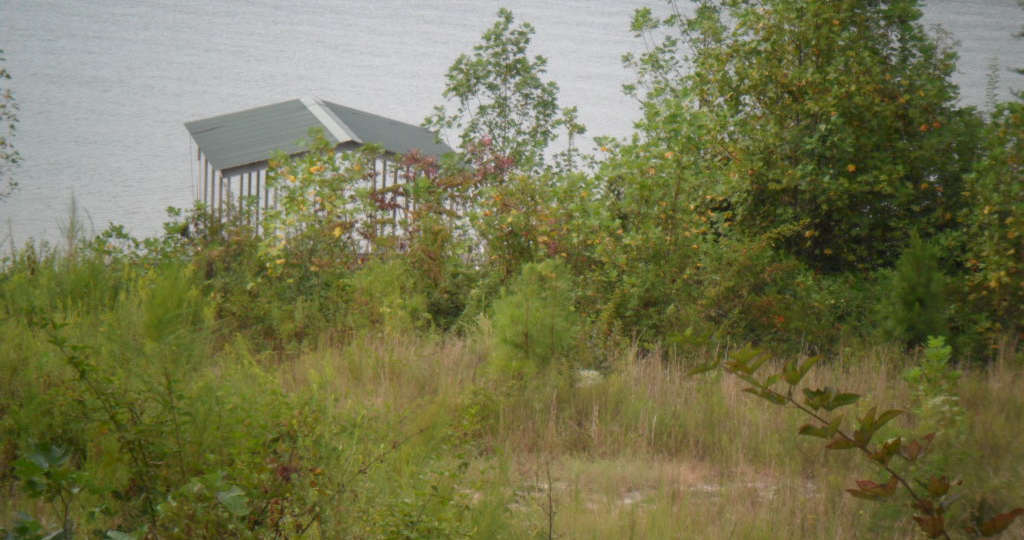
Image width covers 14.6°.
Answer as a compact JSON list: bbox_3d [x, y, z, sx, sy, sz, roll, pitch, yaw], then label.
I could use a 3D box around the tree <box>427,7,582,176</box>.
[{"bbox_3d":[-0.274,-2.523,88.609,3.500,6.600,3.400,3,11,0],"label":"tree"}]

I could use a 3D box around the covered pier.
[{"bbox_3d":[-5.390,-2.654,117.282,7.500,3.700,8.250,0,11,-12],"label":"covered pier"}]

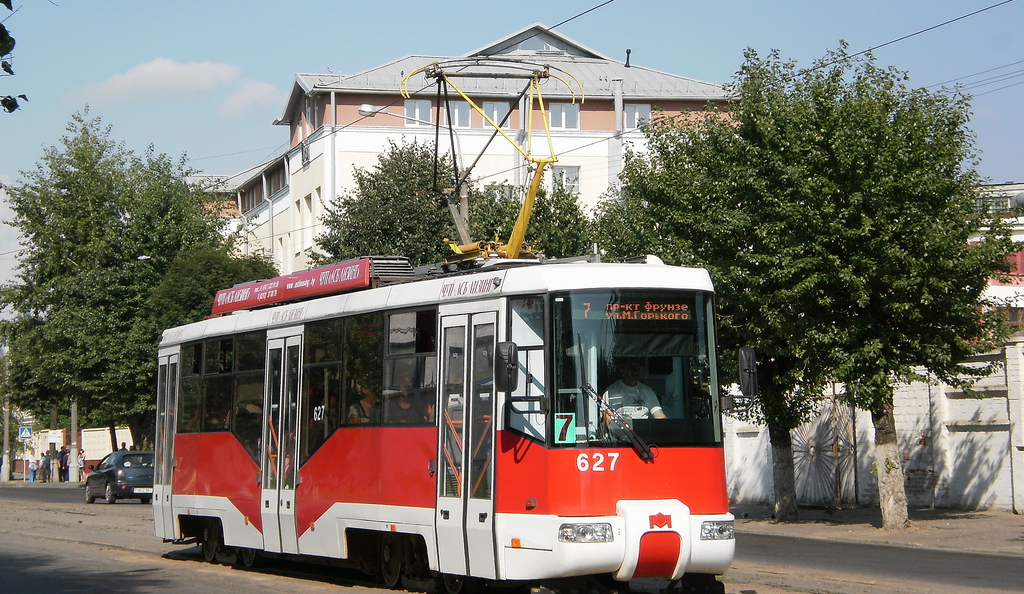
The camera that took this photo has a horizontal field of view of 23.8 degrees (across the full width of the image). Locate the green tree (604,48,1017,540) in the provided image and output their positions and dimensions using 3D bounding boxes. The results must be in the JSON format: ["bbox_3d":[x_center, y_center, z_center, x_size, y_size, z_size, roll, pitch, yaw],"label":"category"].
[{"bbox_3d":[5.607,-0.201,46.500,8.100,9.100,7.300,0,-4,0],"label":"green tree"}]

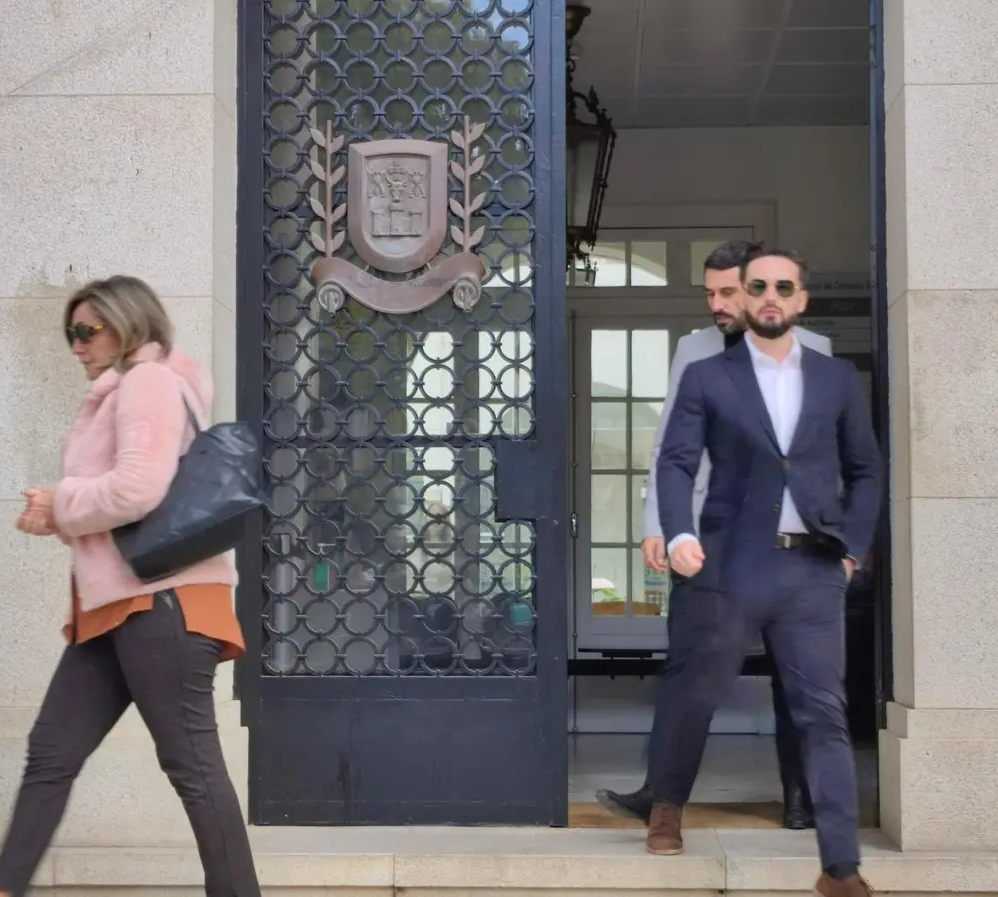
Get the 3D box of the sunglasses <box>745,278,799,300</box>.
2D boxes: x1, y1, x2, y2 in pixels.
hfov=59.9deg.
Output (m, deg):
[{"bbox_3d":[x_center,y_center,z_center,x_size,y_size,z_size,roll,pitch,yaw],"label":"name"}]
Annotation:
[{"bbox_3d":[0.779,-0.441,2.434,0.143,0.050,0.145,1,1,24],"label":"sunglasses"}]

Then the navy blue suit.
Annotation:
[{"bbox_3d":[0.765,0.390,2.460,0.650,1.410,0.580,0,-2,7],"label":"navy blue suit"}]

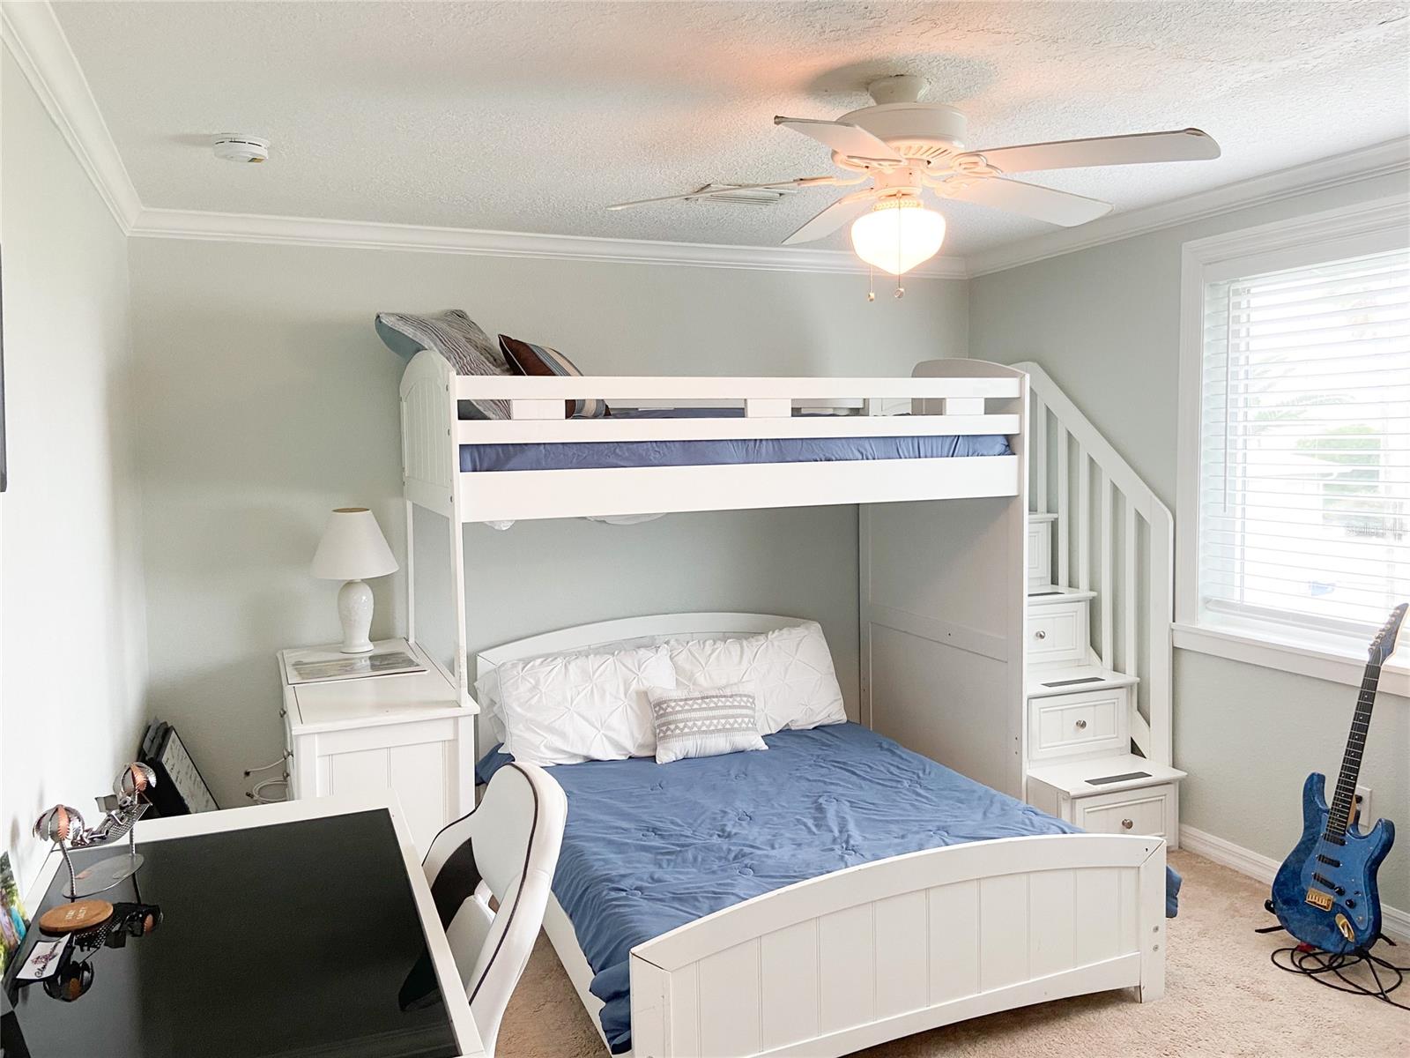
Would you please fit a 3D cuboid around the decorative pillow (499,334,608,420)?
[{"bbox_3d":[-0.509,-0.511,3.636,0.140,0.400,0.400,-44,-5,12],"label":"decorative pillow"}]

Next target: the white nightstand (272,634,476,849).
[{"bbox_3d":[-1.062,0.866,3.384,0.495,0.794,1.157,-3,5,-23],"label":"white nightstand"}]

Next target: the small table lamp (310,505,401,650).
[{"bbox_3d":[-1.239,0.182,3.745,0.287,0.497,0.287,-3,5,-23],"label":"small table lamp"}]

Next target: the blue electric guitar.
[{"bbox_3d":[1.804,0.685,2.937,0.070,0.985,0.320,19,-6,-21],"label":"blue electric guitar"}]

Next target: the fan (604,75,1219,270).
[{"bbox_3d":[0.441,-0.798,2.412,1.320,0.429,1.320,-3,5,-23],"label":"fan"}]

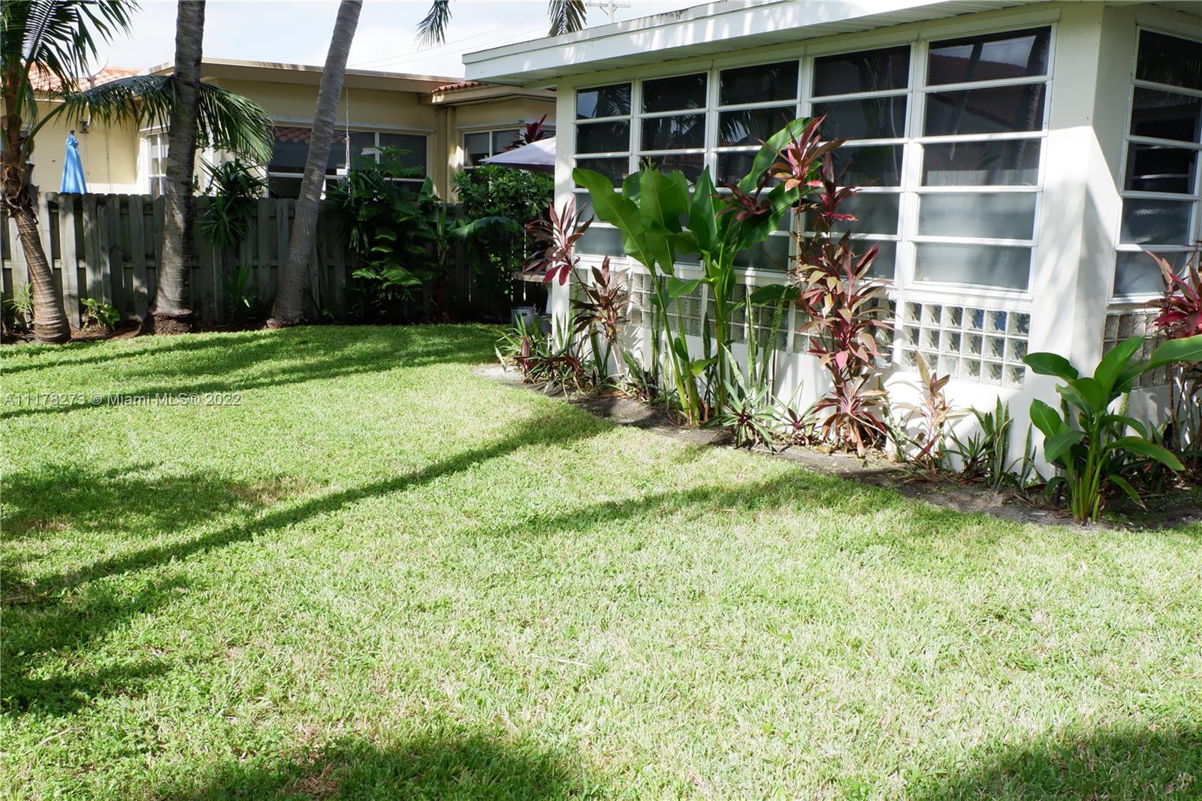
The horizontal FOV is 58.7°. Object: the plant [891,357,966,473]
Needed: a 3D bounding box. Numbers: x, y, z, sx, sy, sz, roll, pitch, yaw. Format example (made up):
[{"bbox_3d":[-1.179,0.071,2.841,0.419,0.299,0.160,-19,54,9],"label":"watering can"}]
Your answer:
[{"bbox_3d":[2.047,0.073,6.660,0.435,0.734,0.392,4,10,17],"label":"plant"}]

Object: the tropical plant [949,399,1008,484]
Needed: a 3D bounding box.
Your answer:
[{"bbox_3d":[2.269,0.253,6.420,0.345,0.533,0.310,5,11,20],"label":"tropical plant"}]

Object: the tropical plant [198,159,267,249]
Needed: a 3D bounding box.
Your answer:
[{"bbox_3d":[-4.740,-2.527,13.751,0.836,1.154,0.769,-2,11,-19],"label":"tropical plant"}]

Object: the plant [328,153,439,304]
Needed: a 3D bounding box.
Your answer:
[{"bbox_3d":[-2.921,-2.302,14.352,1.460,2.006,1.241,-1,10,-11],"label":"plant"}]

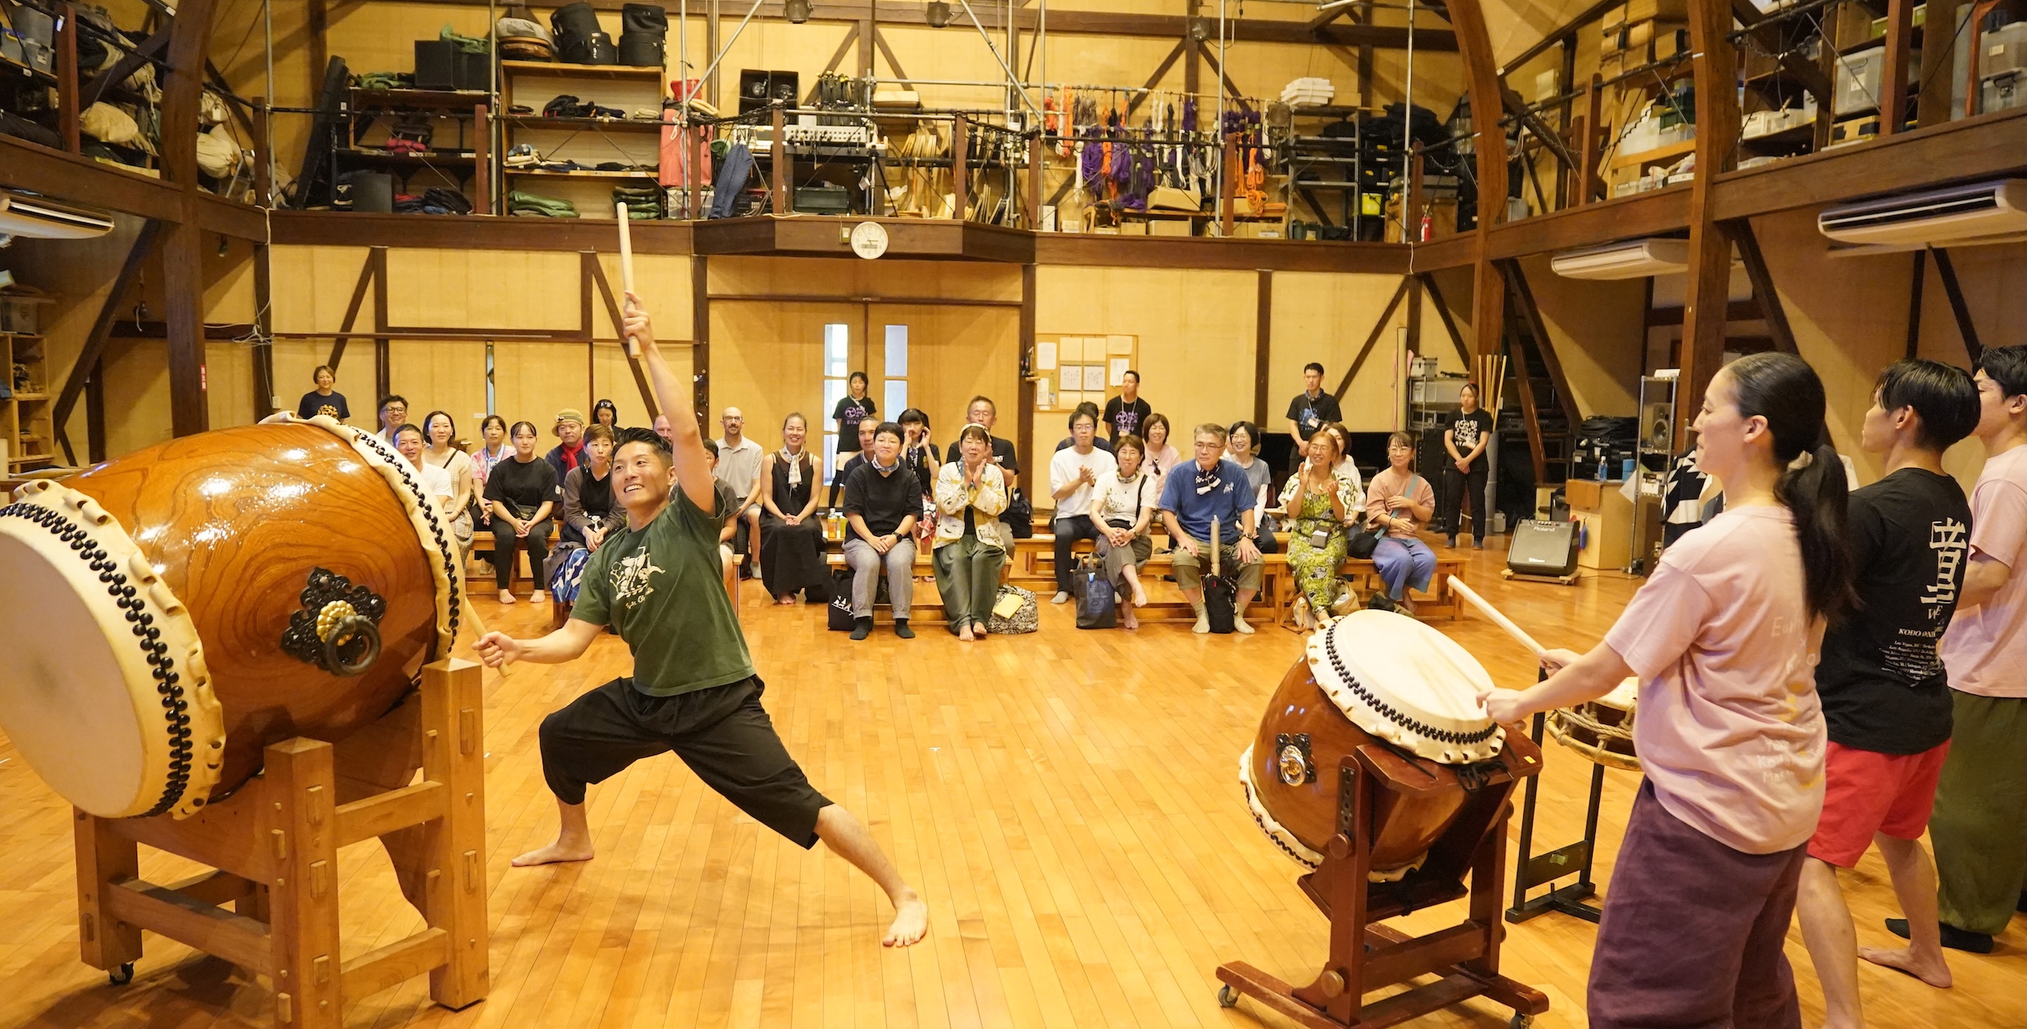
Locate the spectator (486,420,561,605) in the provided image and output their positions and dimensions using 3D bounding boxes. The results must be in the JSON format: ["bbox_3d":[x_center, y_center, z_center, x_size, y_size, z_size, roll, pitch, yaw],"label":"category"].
[{"bbox_3d":[-3.370,-0.035,9.292,0.470,1.194,0.700,-1,6,-16],"label":"spectator"}]

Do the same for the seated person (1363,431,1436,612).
[{"bbox_3d":[2.679,0.077,9.200,0.500,1.240,0.720,0,6,-5],"label":"seated person"}]

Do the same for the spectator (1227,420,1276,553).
[{"bbox_3d":[1.777,-0.041,10.200,0.500,1.308,0.780,1,6,-2],"label":"spectator"}]

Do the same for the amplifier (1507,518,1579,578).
[{"bbox_3d":[4.360,0.260,11.080,0.460,0.440,0.370,4,6,31],"label":"amplifier"}]

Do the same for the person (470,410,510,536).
[{"bbox_3d":[-4.053,-0.134,10.491,0.480,1.249,0.750,-1,6,-18],"label":"person"}]

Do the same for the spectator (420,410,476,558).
[{"bbox_3d":[-3.988,-0.064,9.492,0.500,1.310,0.780,-1,6,-18],"label":"spectator"}]

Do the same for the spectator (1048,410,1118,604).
[{"bbox_3d":[0.521,-0.074,9.769,0.480,1.331,0.700,1,6,2],"label":"spectator"}]

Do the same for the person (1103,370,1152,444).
[{"bbox_3d":[1.170,-0.600,13.506,0.480,1.670,0.300,2,6,6],"label":"person"}]

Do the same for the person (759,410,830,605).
[{"bbox_3d":[-1.540,-0.059,9.489,0.470,1.275,0.700,1,6,-3],"label":"person"}]

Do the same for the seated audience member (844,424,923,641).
[{"bbox_3d":[-0.801,0.074,8.512,0.500,1.270,0.800,0,6,-6],"label":"seated audience member"}]

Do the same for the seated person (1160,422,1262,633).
[{"bbox_3d":[1.317,0.069,8.962,0.640,1.321,0.820,1,6,-4],"label":"seated person"}]

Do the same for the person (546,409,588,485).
[{"bbox_3d":[-3.448,-0.165,10.442,0.500,1.270,0.700,-1,6,-14],"label":"person"}]

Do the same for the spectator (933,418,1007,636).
[{"bbox_3d":[-0.267,0.079,8.368,0.470,1.266,0.700,1,6,-5],"label":"spectator"}]

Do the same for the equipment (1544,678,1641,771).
[{"bbox_3d":[1.735,0.560,3.850,0.390,0.190,0.390,9,20,-1],"label":"equipment"}]

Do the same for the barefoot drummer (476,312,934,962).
[{"bbox_3d":[-0.954,0.261,4.018,1.400,1.800,0.680,3,6,17],"label":"barefoot drummer"}]

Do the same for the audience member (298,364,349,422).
[{"bbox_3d":[-6.491,-0.612,12.814,0.470,1.580,0.300,-2,6,-27],"label":"audience member"}]

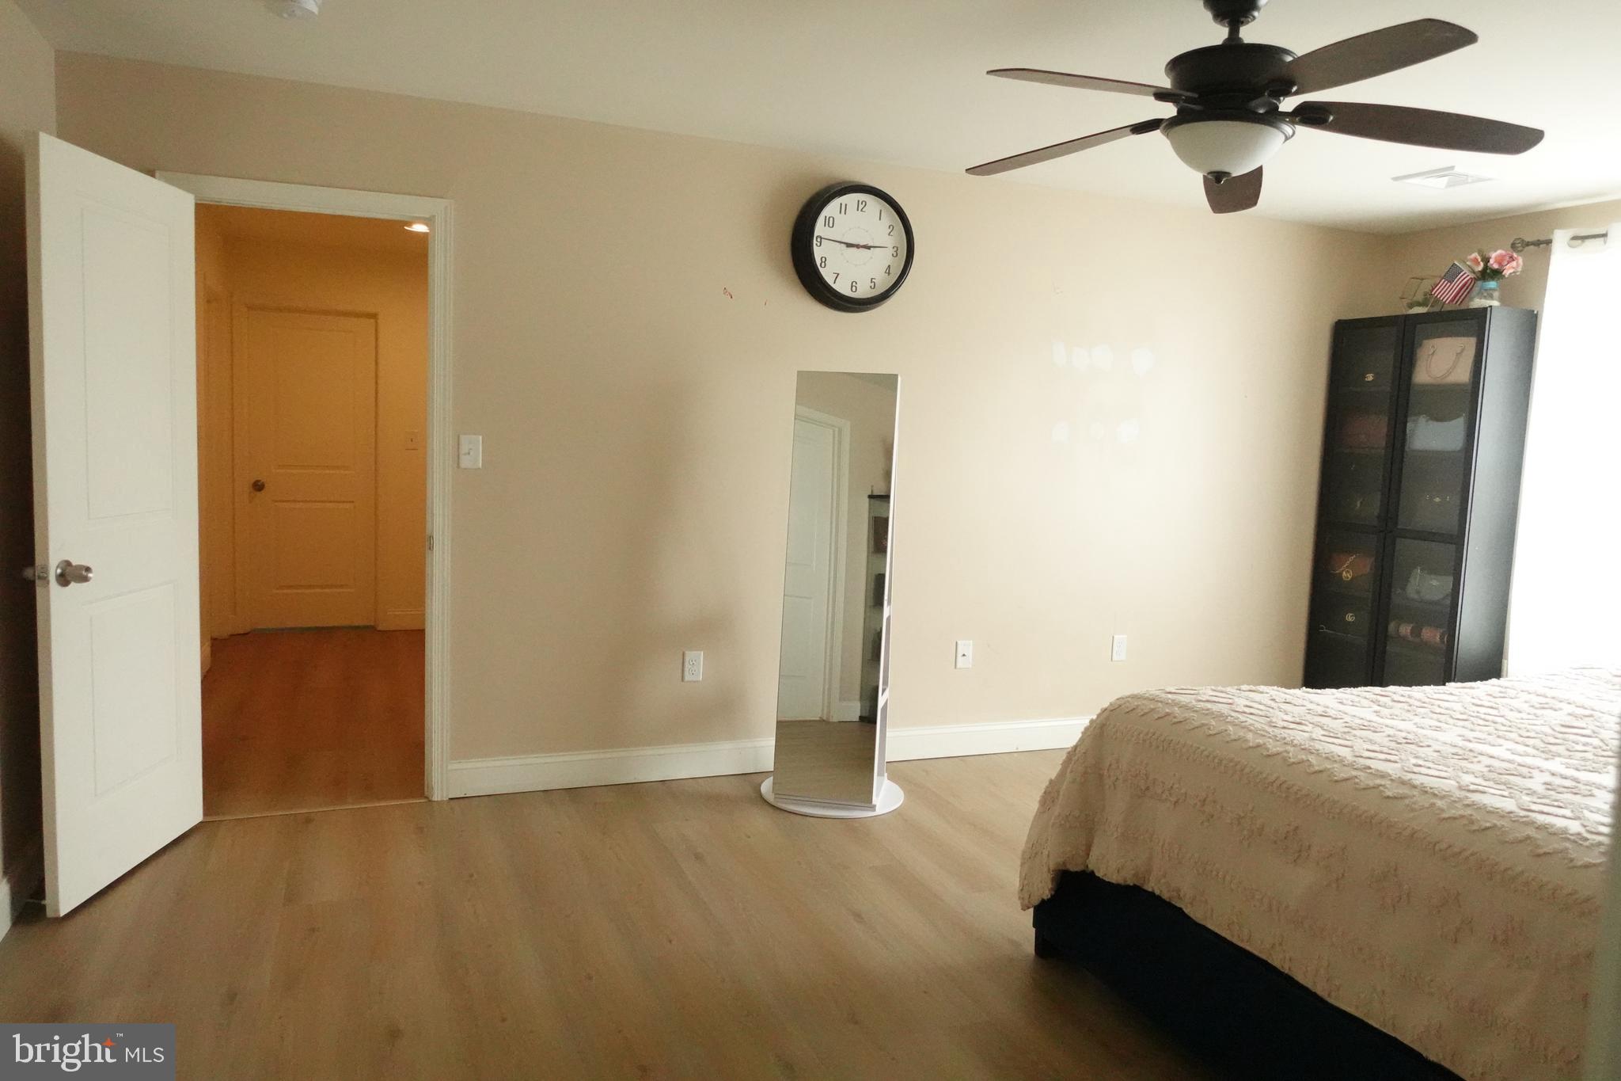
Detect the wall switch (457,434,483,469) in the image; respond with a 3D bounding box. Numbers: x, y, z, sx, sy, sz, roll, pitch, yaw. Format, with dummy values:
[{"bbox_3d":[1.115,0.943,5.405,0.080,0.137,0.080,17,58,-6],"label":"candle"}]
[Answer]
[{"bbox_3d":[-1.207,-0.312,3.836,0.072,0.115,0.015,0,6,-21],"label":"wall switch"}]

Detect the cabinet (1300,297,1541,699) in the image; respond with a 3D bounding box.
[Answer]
[{"bbox_3d":[2.759,-0.009,4.966,0.310,1.995,0.756,0,6,-24],"label":"cabinet"}]

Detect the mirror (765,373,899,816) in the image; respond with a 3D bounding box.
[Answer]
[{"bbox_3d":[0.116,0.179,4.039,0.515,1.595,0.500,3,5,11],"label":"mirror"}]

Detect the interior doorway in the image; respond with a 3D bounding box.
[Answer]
[{"bbox_3d":[-1.711,-0.089,3.728,0.737,2.049,0.120,0,6,-21],"label":"interior doorway"}]

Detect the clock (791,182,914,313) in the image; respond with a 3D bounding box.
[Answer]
[{"bbox_3d":[0.181,-1.150,4.235,0.500,0.500,0.090,0,6,-21],"label":"clock"}]

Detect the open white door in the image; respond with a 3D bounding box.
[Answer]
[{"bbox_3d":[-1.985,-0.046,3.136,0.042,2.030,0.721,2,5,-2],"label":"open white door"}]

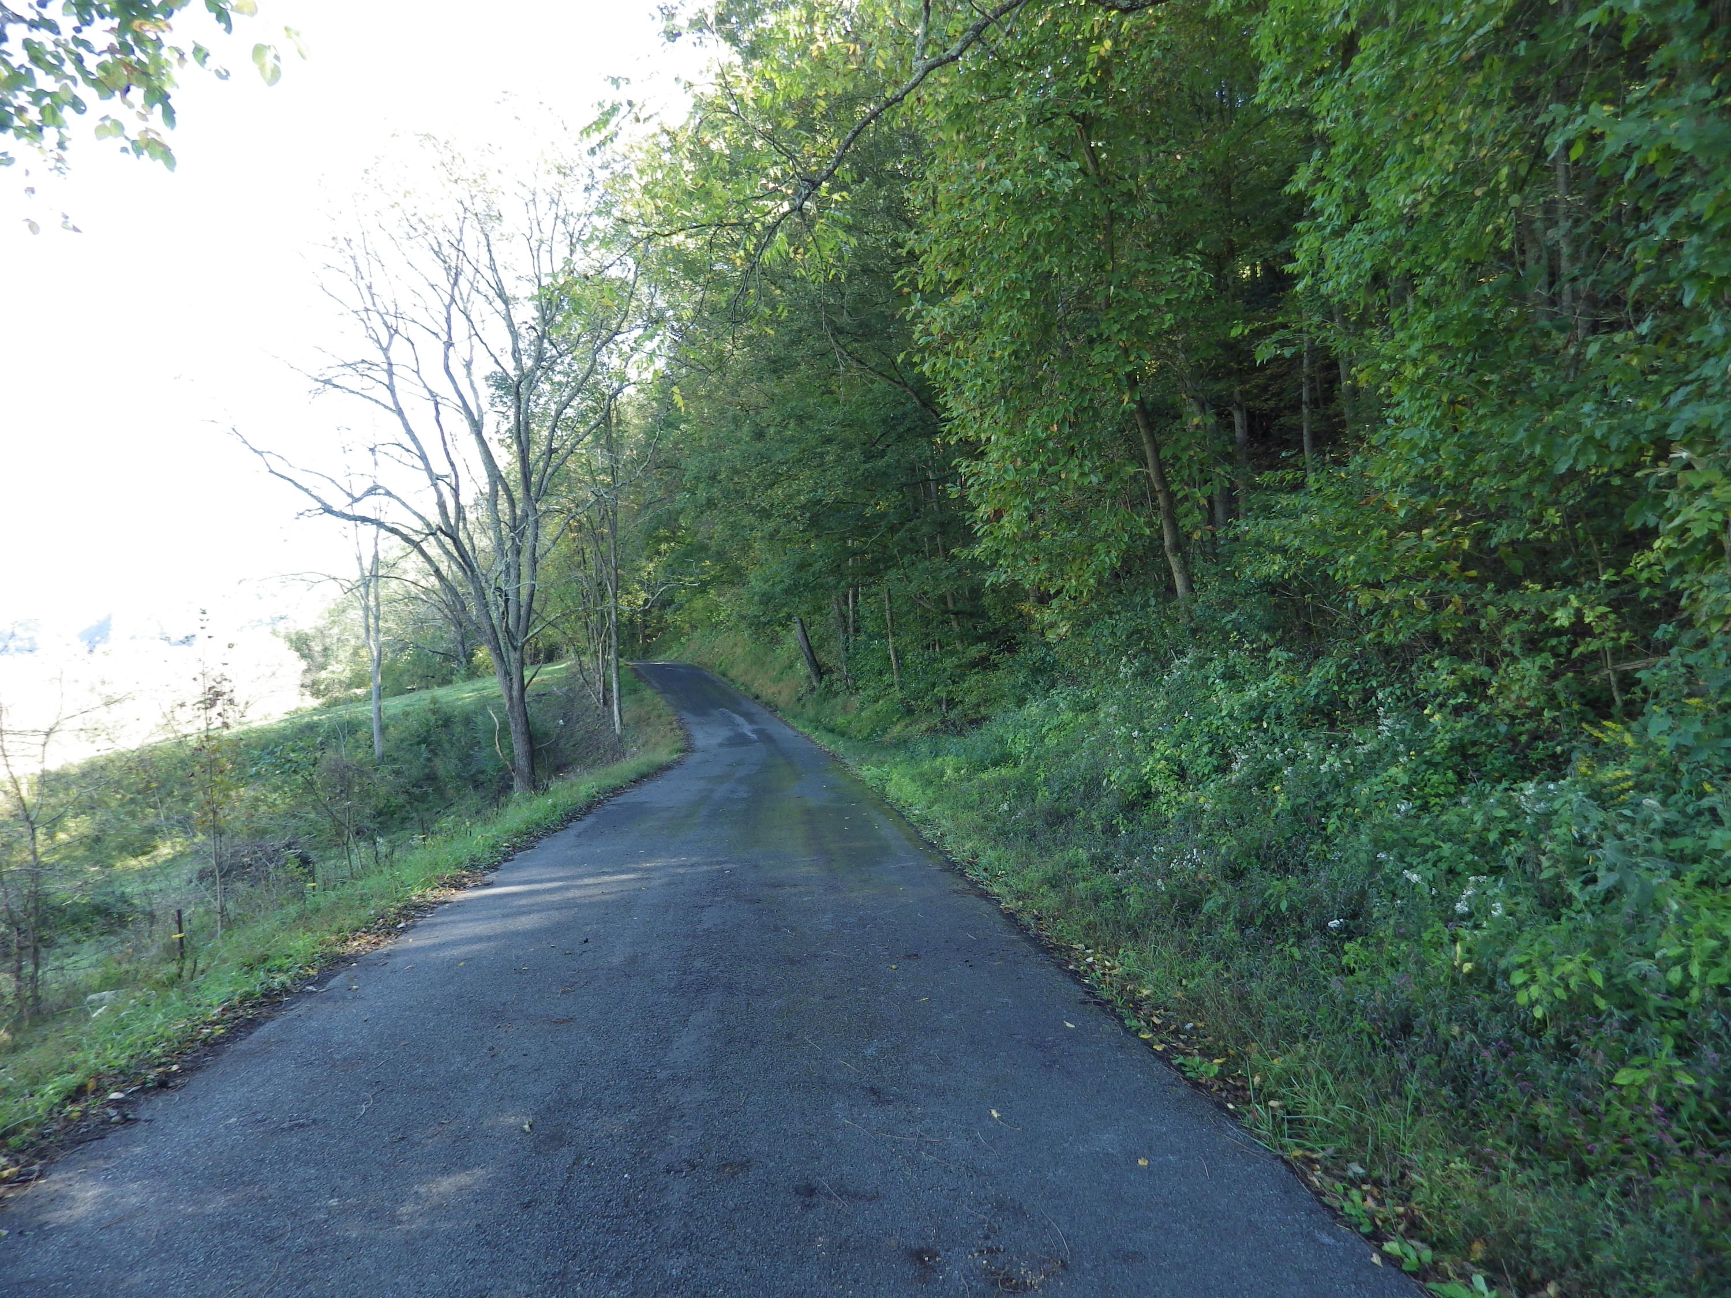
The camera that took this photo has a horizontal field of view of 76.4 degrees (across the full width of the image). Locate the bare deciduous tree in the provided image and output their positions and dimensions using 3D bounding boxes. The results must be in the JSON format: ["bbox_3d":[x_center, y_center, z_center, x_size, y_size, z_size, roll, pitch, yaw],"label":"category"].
[{"bbox_3d":[-7.407,-3.080,19.500,7.215,11.170,6.300,0,-1,0],"label":"bare deciduous tree"}]

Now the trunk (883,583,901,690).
[{"bbox_3d":[0.839,-0.366,35.033,0.206,3.281,0.206,-5,-1,0],"label":"trunk"}]

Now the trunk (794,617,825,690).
[{"bbox_3d":[-2.102,0.135,40.027,0.374,2.692,0.374,-16,-1,0],"label":"trunk"}]

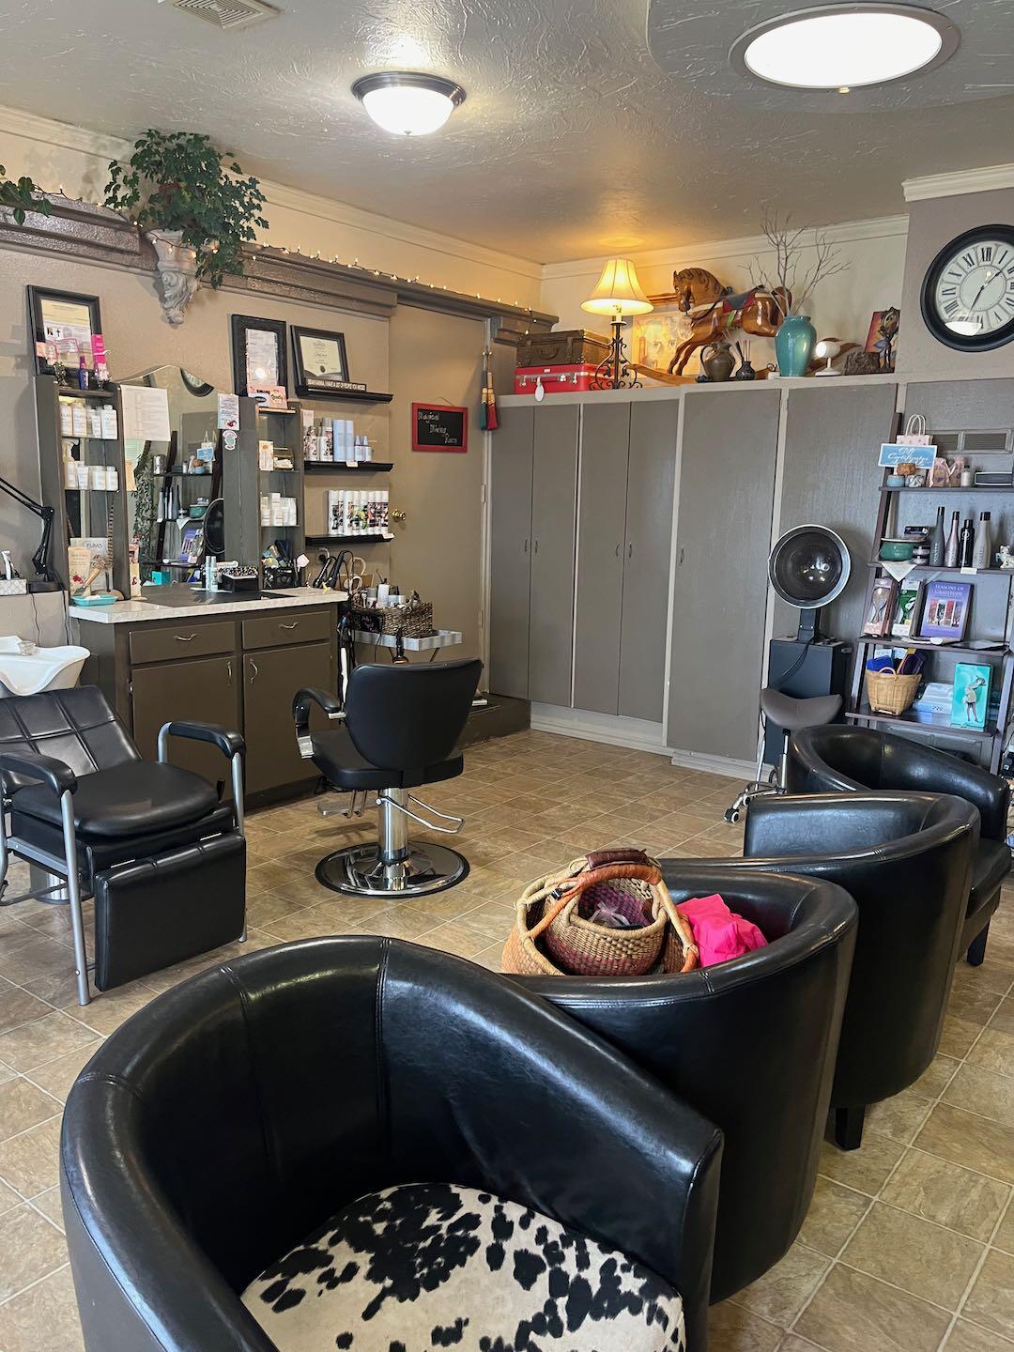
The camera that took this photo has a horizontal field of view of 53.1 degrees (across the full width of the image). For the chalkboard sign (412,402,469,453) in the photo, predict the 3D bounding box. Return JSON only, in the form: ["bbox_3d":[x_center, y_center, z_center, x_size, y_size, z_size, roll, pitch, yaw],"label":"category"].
[{"bbox_3d":[-0.369,-1.381,5.694,0.020,0.255,0.465,9,13,37],"label":"chalkboard sign"}]

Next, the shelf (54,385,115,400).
[{"bbox_3d":[-1.709,-1.116,4.024,0.140,0.026,0.257,9,14,38],"label":"shelf"}]

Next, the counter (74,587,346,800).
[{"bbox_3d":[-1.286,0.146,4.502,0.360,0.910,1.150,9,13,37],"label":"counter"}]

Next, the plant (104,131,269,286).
[{"bbox_3d":[-1.253,-1.825,3.974,0.420,0.540,0.630,9,13,37],"label":"plant"}]

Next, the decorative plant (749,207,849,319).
[{"bbox_3d":[1.408,-1.989,4.900,0.460,0.530,0.300,9,13,37],"label":"decorative plant"}]

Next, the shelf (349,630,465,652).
[{"bbox_3d":[-0.505,-0.192,5.074,0.441,0.066,0.294,9,14,38],"label":"shelf"}]

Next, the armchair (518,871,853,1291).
[{"bbox_3d":[0.253,0.745,1.977,0.734,0.744,0.742,-9,15,-43],"label":"armchair"}]

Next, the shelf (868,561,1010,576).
[{"bbox_3d":[1.937,-0.472,4.485,0.640,0.022,0.200,9,13,37],"label":"shelf"}]

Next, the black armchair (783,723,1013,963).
[{"bbox_3d":[1.129,0.560,3.098,0.580,0.700,0.710,9,13,37],"label":"black armchair"}]

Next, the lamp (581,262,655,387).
[{"bbox_3d":[0.602,-1.936,5.597,0.394,0.695,0.394,1,11,0],"label":"lamp"}]

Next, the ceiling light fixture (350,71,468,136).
[{"bbox_3d":[-0.336,-1.919,3.450,0.393,0.154,0.393,1,11,0],"label":"ceiling light fixture"}]

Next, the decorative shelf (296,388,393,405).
[{"bbox_3d":[-0.800,-1.391,5.061,0.090,0.045,0.580,9,13,37],"label":"decorative shelf"}]

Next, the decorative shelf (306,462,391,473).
[{"bbox_3d":[-0.826,-1.068,5.180,0.110,0.047,0.595,9,14,38],"label":"decorative shelf"}]

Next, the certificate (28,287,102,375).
[{"bbox_3d":[-1.694,-1.317,3.917,0.025,0.320,0.285,4,10,38],"label":"certificate"}]

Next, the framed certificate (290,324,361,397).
[{"bbox_3d":[-0.891,-1.514,4.924,0.025,0.310,0.335,1,8,39],"label":"framed certificate"}]

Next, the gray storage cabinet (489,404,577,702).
[{"bbox_3d":[0.279,-0.734,6.162,0.632,1.732,0.450,9,14,38],"label":"gray storage cabinet"}]

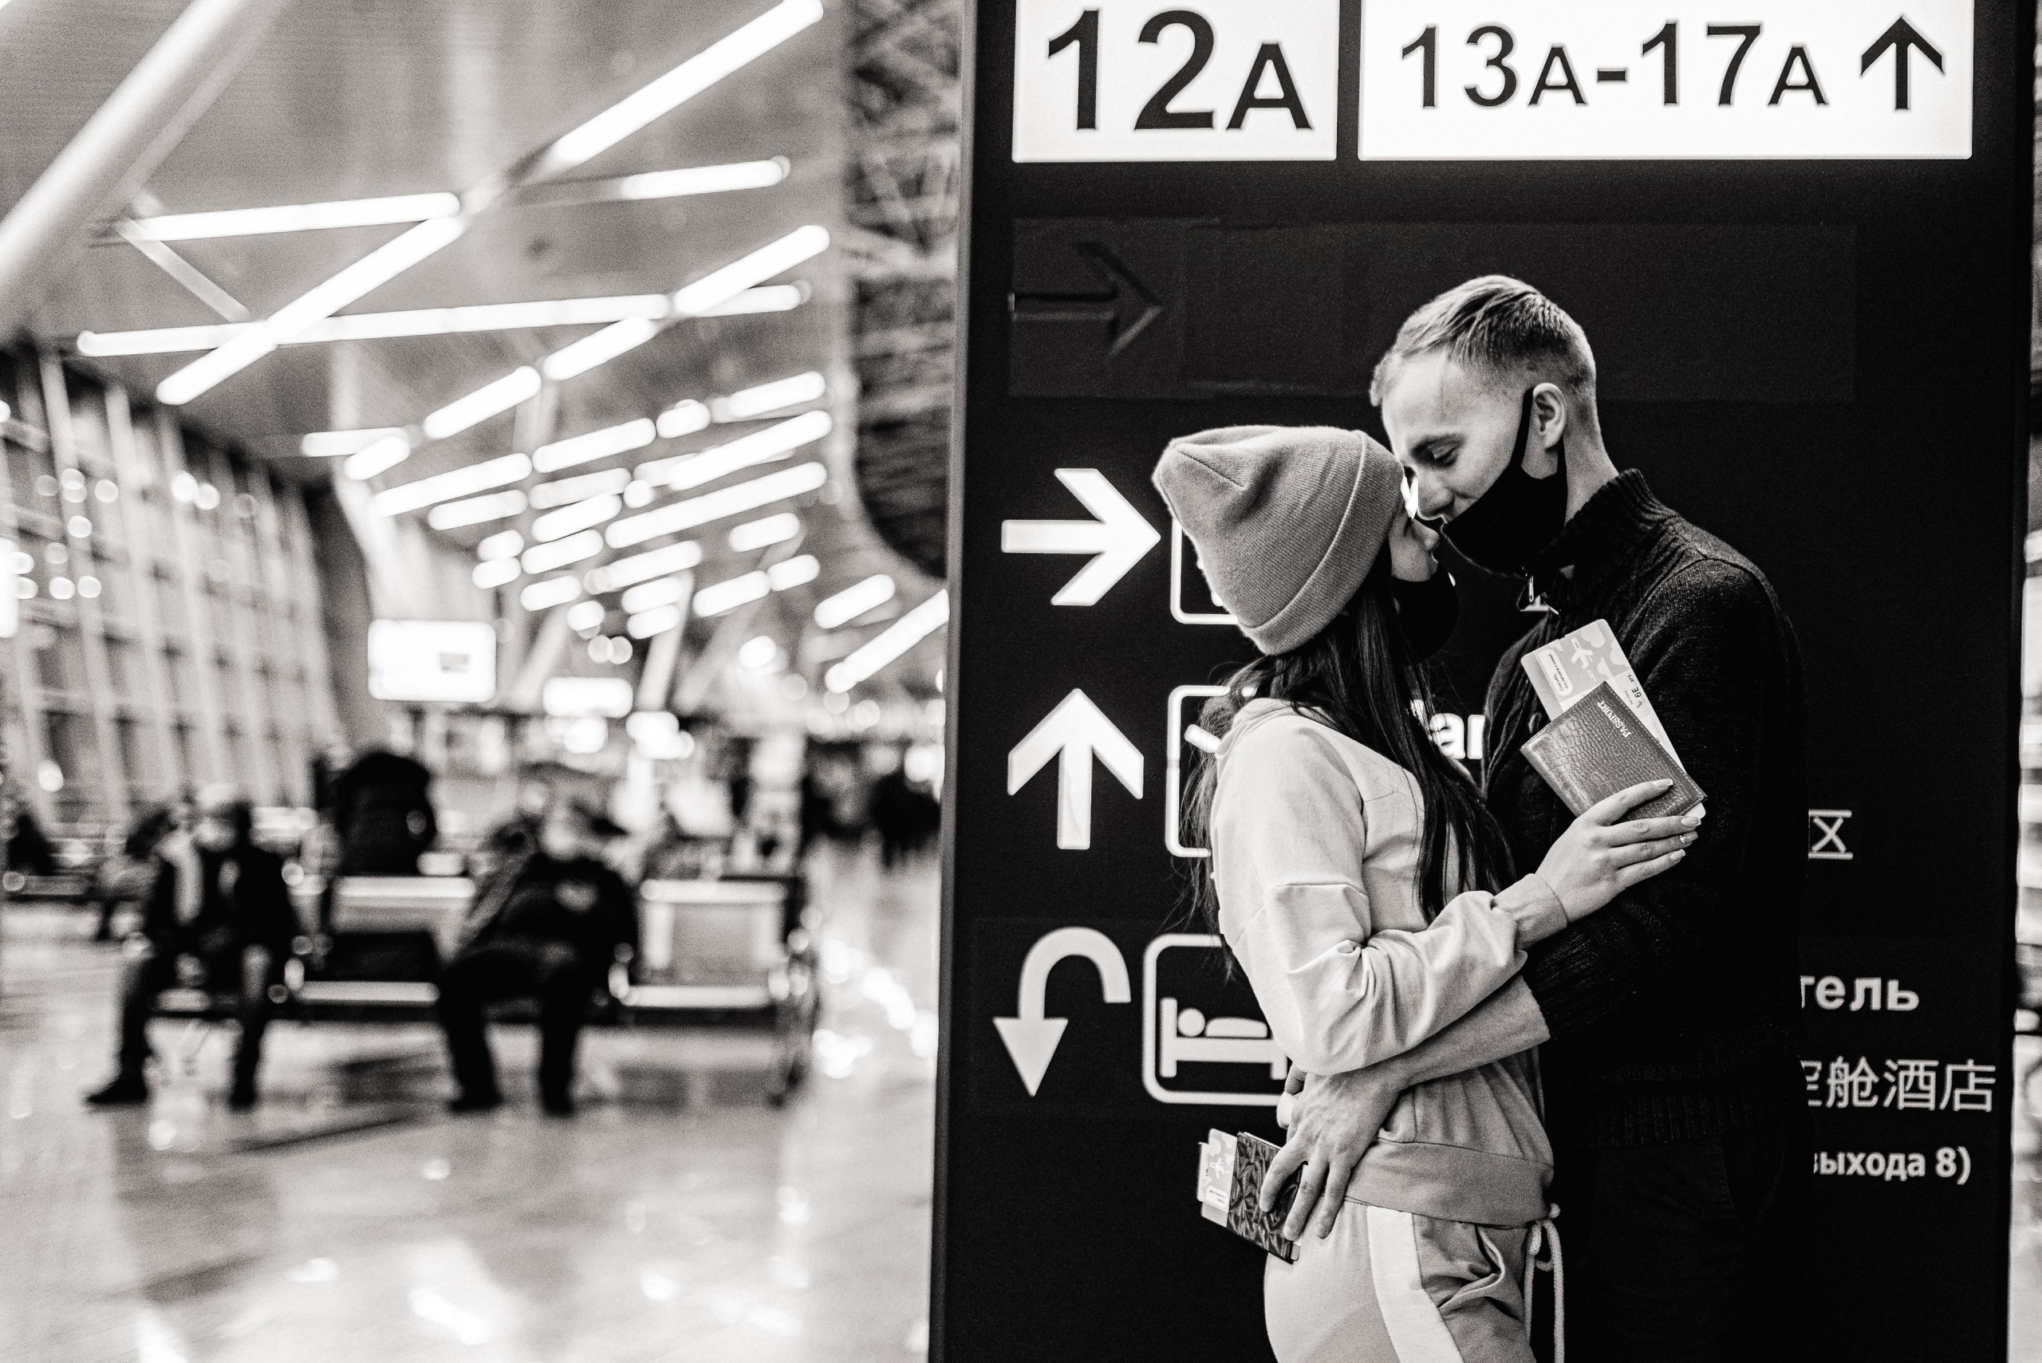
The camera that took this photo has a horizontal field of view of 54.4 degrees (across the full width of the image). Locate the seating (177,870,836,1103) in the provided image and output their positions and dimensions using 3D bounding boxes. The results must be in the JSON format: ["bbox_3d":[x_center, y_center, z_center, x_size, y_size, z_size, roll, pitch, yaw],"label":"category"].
[{"bbox_3d":[-2.055,1.137,7.820,2.420,0.790,1.220,1,-2,0],"label":"seating"}]

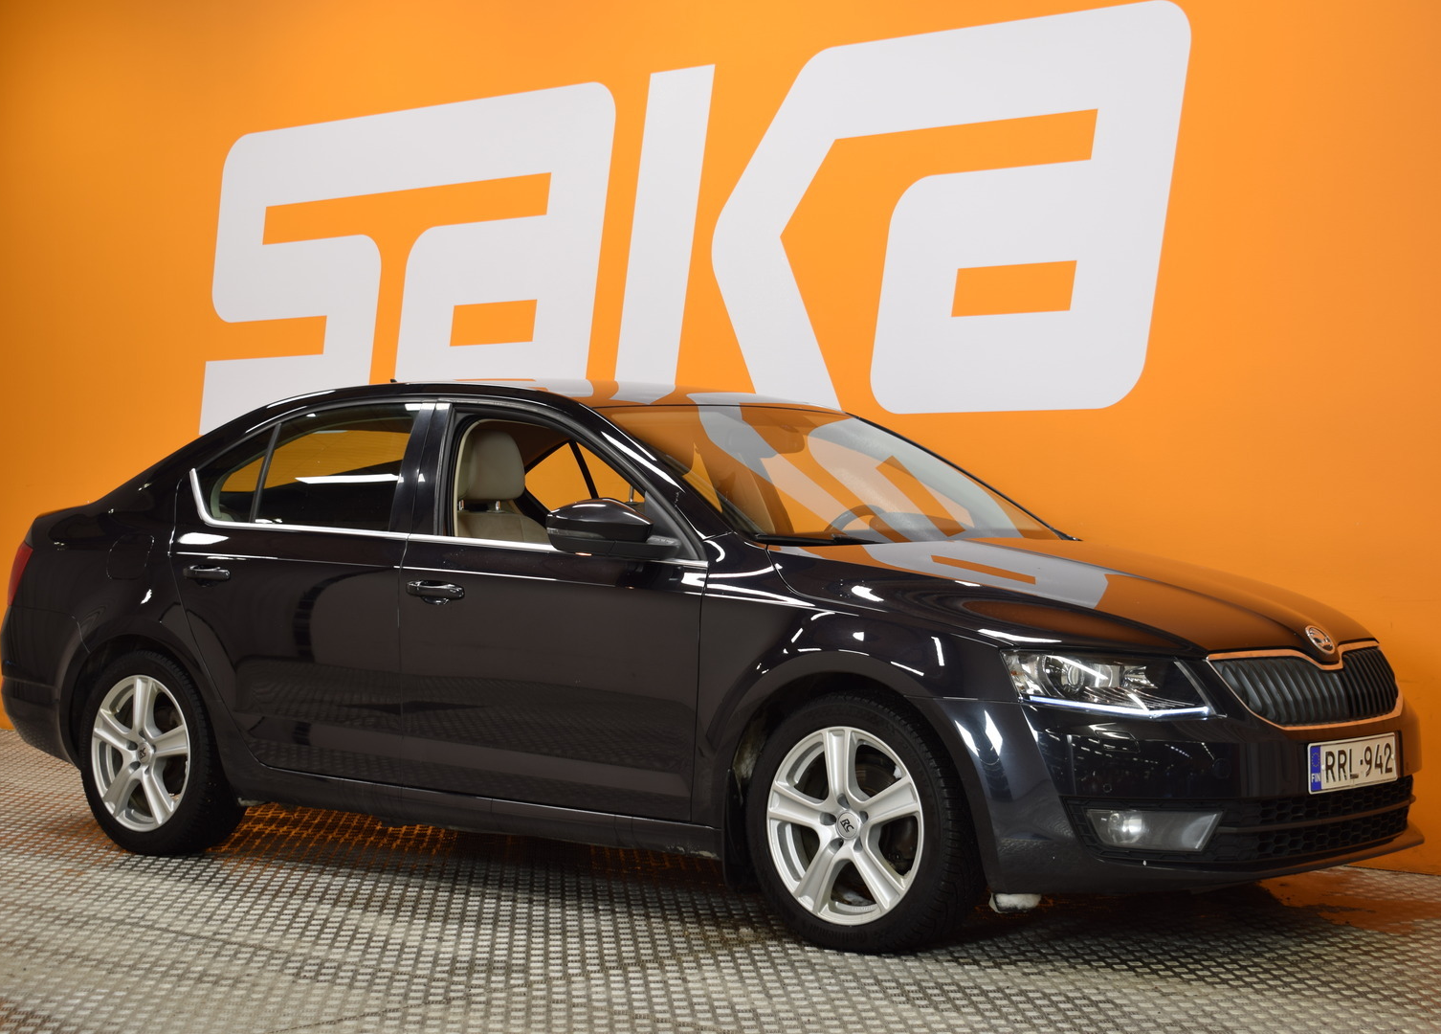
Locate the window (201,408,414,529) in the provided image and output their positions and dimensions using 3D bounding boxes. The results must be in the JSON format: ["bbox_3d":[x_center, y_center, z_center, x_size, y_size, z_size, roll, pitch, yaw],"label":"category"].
[{"bbox_3d":[-1.213,-0.154,7.533,0.950,0.400,0.060,0,-27,43],"label":"window"}]

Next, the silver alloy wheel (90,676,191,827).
[{"bbox_3d":[-1.698,0.717,7.912,0.470,0.470,0.200,0,0,40],"label":"silver alloy wheel"}]

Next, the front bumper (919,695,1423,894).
[{"bbox_3d":[1.287,0.637,6.402,0.690,0.450,1.790,0,0,40],"label":"front bumper"}]

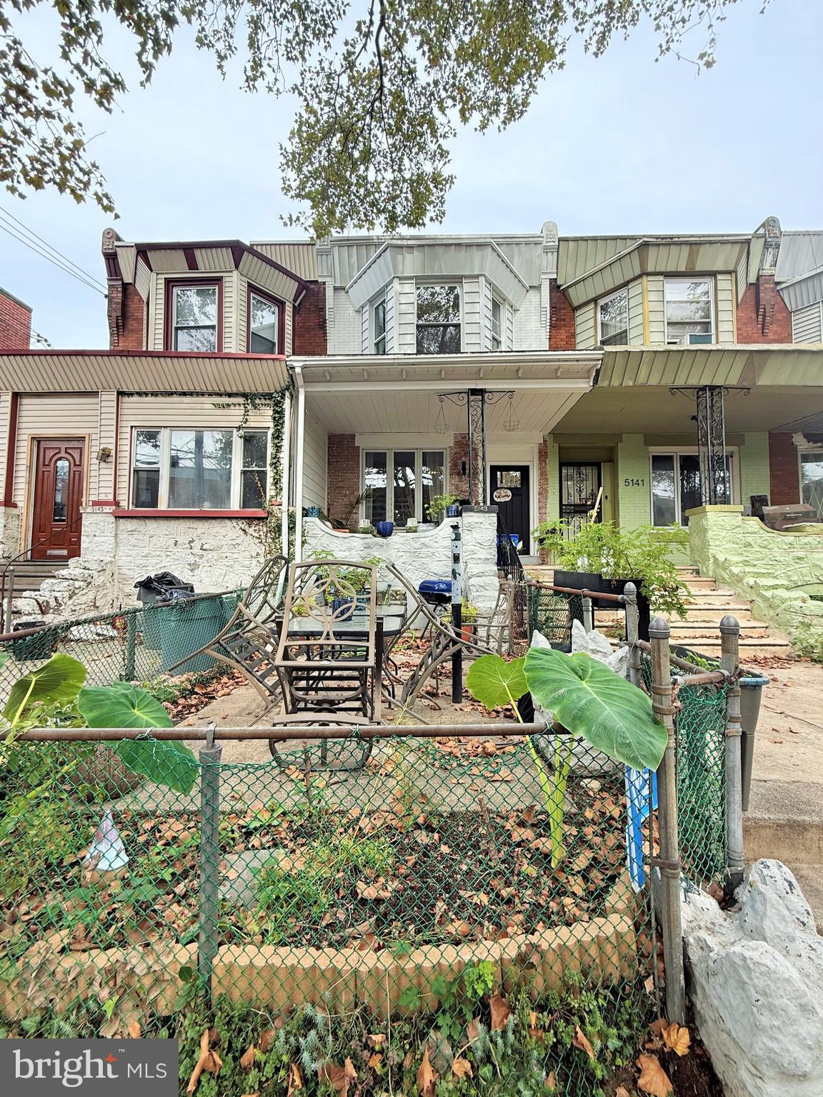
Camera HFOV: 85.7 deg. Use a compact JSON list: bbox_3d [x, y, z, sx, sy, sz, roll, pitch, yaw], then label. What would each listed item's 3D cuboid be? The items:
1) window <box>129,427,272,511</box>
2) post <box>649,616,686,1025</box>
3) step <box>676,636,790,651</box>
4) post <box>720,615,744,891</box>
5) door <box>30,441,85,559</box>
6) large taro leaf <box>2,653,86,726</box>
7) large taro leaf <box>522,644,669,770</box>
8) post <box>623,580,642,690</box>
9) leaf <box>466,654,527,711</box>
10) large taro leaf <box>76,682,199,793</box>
[{"bbox_3d":[-3.700,-1.403,7.748,2.431,1.452,0.120,0,-3,1],"label":"window"},{"bbox_3d":[0.943,0.978,1.626,0.077,1.447,0.077,-1,-3,1],"label":"post"},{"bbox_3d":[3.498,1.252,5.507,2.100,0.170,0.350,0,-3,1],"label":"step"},{"bbox_3d":[1.314,0.834,1.817,0.077,1.117,0.077,1,-3,1],"label":"post"},{"bbox_3d":[-6.147,-0.844,7.734,0.884,2.101,0.090,0,-3,1],"label":"door"},{"bbox_3d":[-1.557,0.599,1.881,0.336,0.290,0.260,0,-3,1],"label":"large taro leaf"},{"bbox_3d":[0.654,0.573,1.582,0.471,0.408,0.335,0,-3,1],"label":"large taro leaf"},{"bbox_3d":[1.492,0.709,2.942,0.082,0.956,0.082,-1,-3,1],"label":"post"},{"bbox_3d":[0.366,0.574,1.897,0.248,0.222,0.205,0,-3,1],"label":"leaf"},{"bbox_3d":[-1.119,0.773,1.814,0.461,0.422,0.316,0,-3,1],"label":"large taro leaf"}]

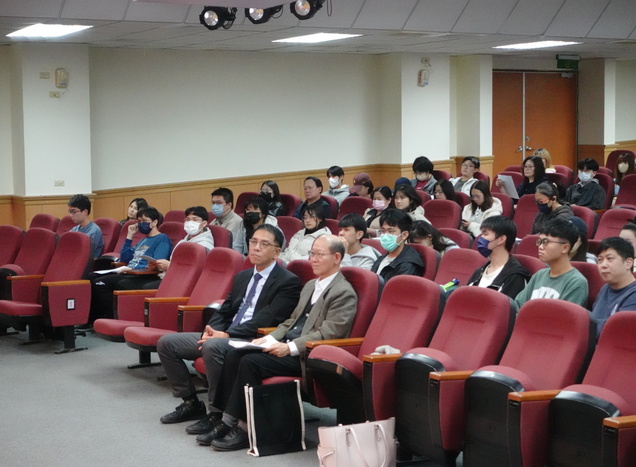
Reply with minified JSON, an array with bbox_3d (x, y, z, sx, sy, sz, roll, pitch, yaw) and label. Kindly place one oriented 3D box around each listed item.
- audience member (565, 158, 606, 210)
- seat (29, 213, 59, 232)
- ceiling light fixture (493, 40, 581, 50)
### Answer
[{"bbox_3d":[2.573,-0.216,13.835,0.820,1.160,0.540,-4,5,-40],"label":"audience member"},{"bbox_3d":[-3.063,0.277,14.293,0.638,0.978,0.630,-4,6,-40],"label":"seat"},{"bbox_3d":[2.629,-2.281,16.301,0.610,0.080,1.200,-3,4,-29],"label":"ceiling light fixture"}]

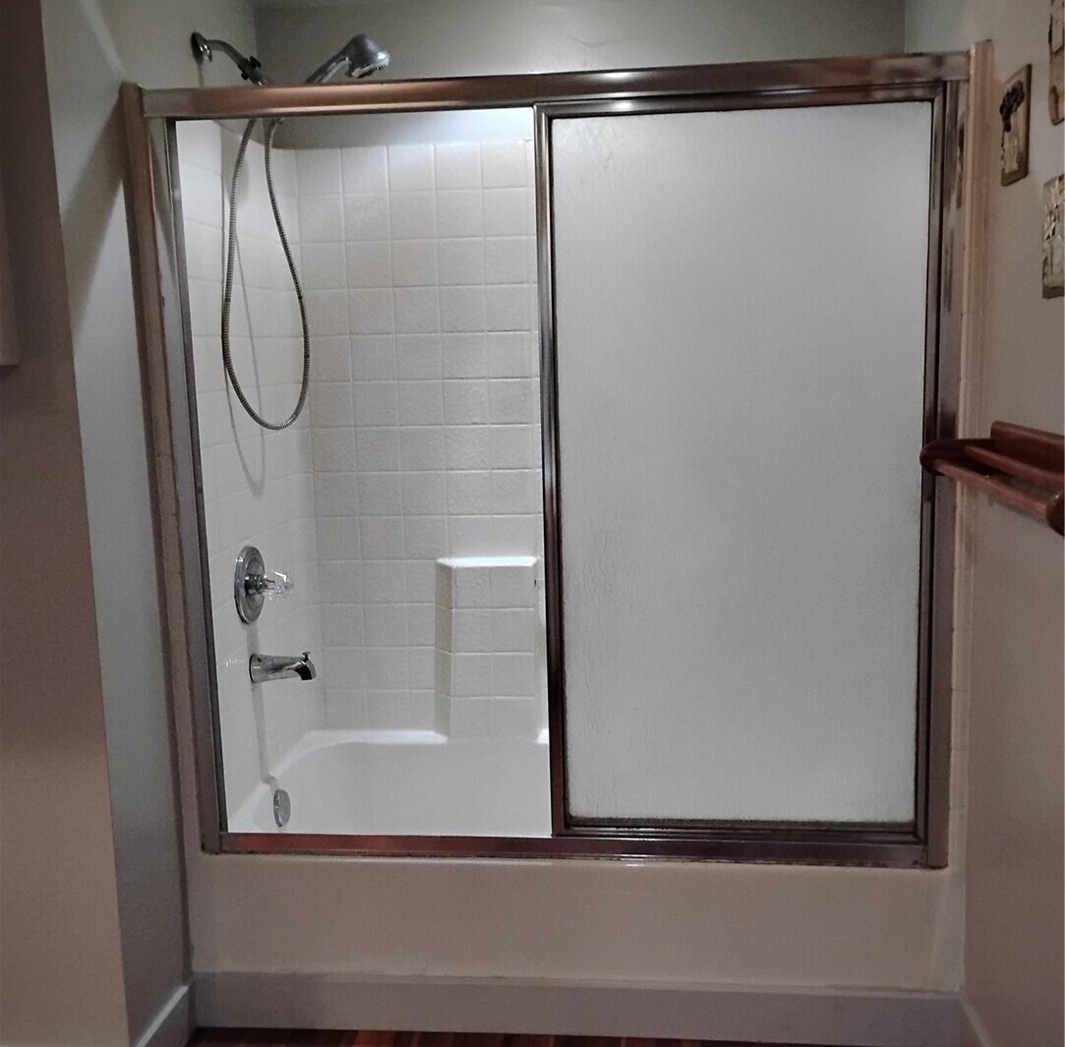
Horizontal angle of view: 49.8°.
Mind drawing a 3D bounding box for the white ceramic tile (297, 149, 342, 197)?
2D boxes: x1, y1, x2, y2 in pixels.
[{"bbox_3d":[-0.510,-0.847,2.752,0.109,0.109,0.010,-1,9,5],"label":"white ceramic tile"}]

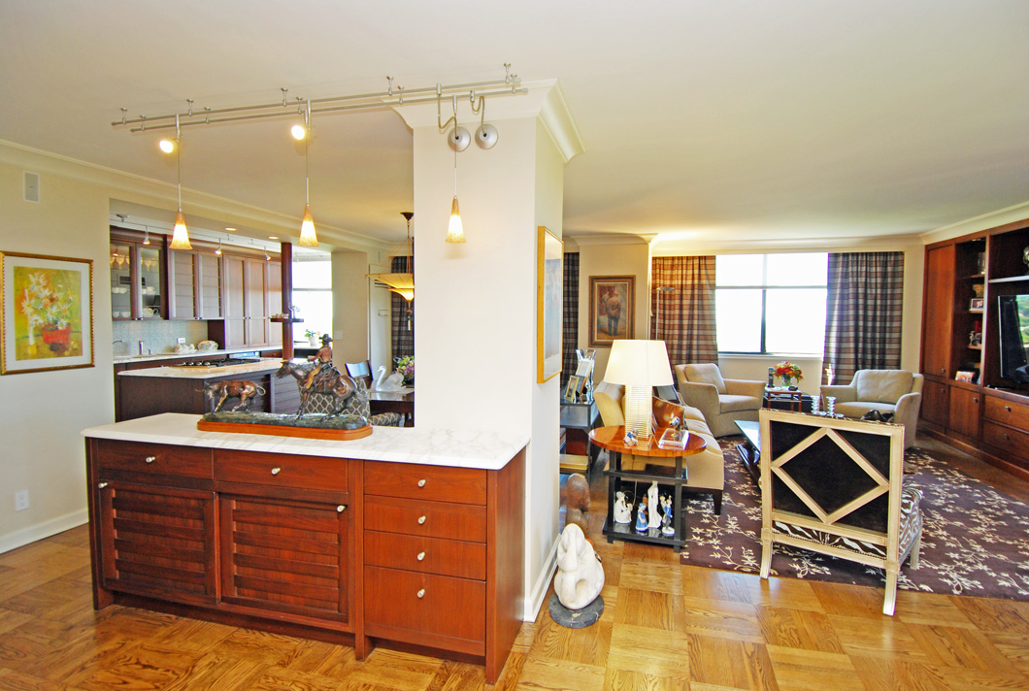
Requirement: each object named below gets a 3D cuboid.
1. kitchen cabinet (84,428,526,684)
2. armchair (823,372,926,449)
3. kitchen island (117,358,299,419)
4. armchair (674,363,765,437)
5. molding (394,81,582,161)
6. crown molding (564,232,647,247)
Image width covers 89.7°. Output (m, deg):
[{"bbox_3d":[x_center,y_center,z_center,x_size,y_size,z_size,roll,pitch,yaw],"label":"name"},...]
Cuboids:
[{"bbox_3d":[-0.999,0.857,2.449,2.070,0.884,0.485,1,4,15],"label":"kitchen cabinet"},{"bbox_3d":[4.089,0.724,5.976,0.770,0.810,0.810,-3,4,-39],"label":"armchair"},{"bbox_3d":[-2.982,0.660,5.422,1.090,0.900,1.740,1,4,15],"label":"kitchen island"},{"bbox_3d":[2.666,0.687,6.722,0.810,0.810,0.770,-1,4,-20],"label":"armchair"},{"bbox_3d":[-0.091,-1.094,2.730,0.827,0.106,0.972,1,4,15],"label":"molding"},{"bbox_3d":[1.216,-1.347,6.627,1.100,0.130,0.110,1,3,15],"label":"crown molding"}]

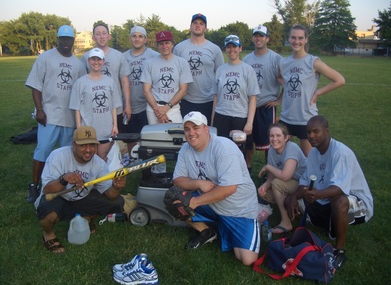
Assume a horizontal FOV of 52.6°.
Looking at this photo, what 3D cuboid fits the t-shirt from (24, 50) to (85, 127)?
[{"bbox_3d":[-1.396,-0.555,3.981,0.620,0.800,0.380,-5,14,-19],"label":"t-shirt"}]

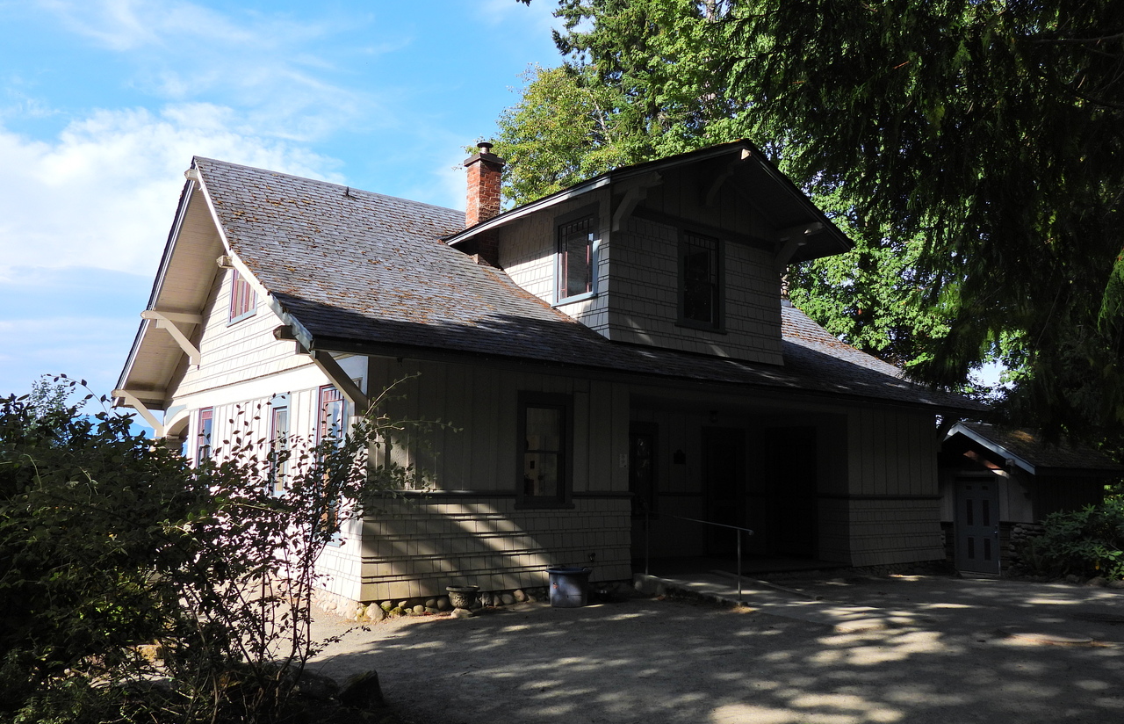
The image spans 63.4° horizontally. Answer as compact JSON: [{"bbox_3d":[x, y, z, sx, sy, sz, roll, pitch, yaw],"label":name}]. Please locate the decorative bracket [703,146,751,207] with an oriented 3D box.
[{"bbox_3d":[2.552,-2.862,14.167,0.148,0.704,0.985,6,-9,-36],"label":"decorative bracket"}]

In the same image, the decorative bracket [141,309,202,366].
[{"bbox_3d":[-7.106,-0.418,16.491,1.074,0.906,0.153,6,-9,-36],"label":"decorative bracket"}]

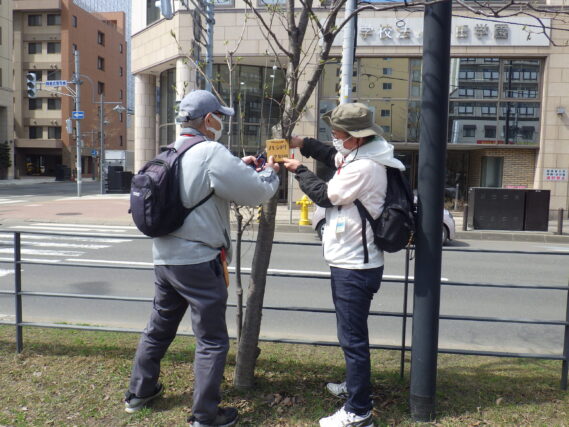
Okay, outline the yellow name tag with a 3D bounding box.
[{"bbox_3d":[-0.037,-0.342,2.530,0.126,0.124,0.015,1,4,0],"label":"yellow name tag"}]

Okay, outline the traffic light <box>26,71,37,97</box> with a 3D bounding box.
[{"bbox_3d":[-12.906,-6.520,23.500,0.380,1.250,0.380,1,4,-3],"label":"traffic light"}]

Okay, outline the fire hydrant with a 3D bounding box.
[{"bbox_3d":[0.598,-0.088,13.267,0.490,0.873,0.360,1,4,-3],"label":"fire hydrant"}]

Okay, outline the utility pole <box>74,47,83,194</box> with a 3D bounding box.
[{"bbox_3d":[-10.460,-4.524,23.425,0.210,7.341,0.210,2,4,6],"label":"utility pole"}]

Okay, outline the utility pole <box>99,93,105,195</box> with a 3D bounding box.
[{"bbox_3d":[-10.405,-3.911,26.187,0.140,5.683,0.140,2,4,6],"label":"utility pole"}]

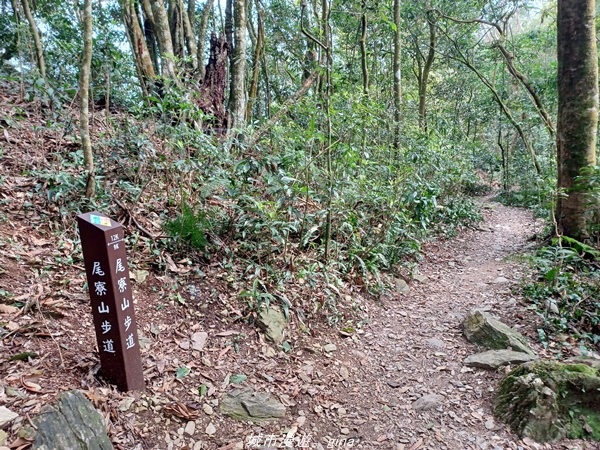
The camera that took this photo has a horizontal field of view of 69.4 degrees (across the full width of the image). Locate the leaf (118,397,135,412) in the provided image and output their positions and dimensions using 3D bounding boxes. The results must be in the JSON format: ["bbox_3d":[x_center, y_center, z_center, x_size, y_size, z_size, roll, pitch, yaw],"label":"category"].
[{"bbox_3d":[-0.926,0.958,2.317,0.070,0.020,0.095,5,13,11],"label":"leaf"}]

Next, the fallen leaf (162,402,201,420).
[{"bbox_3d":[-0.620,0.967,2.266,0.175,0.035,0.085,5,11,14],"label":"fallen leaf"}]

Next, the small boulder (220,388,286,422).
[{"bbox_3d":[-0.244,0.941,2.261,0.320,0.090,0.190,0,8,5],"label":"small boulder"}]

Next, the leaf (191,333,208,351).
[{"bbox_3d":[-0.682,0.786,2.943,0.110,0.020,0.150,2,18,-10],"label":"leaf"}]

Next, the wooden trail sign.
[{"bbox_3d":[-1.056,0.431,2.448,0.153,1.006,0.153,-2,10,14],"label":"wooden trail sign"}]

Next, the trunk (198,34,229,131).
[{"bbox_3d":[-1.322,-2.188,6.700,0.420,1.450,0.400,-1,8,0],"label":"trunk"}]

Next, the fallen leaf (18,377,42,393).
[{"bbox_3d":[-1.512,0.891,2.434,0.130,0.030,0.070,8,14,17],"label":"fallen leaf"}]

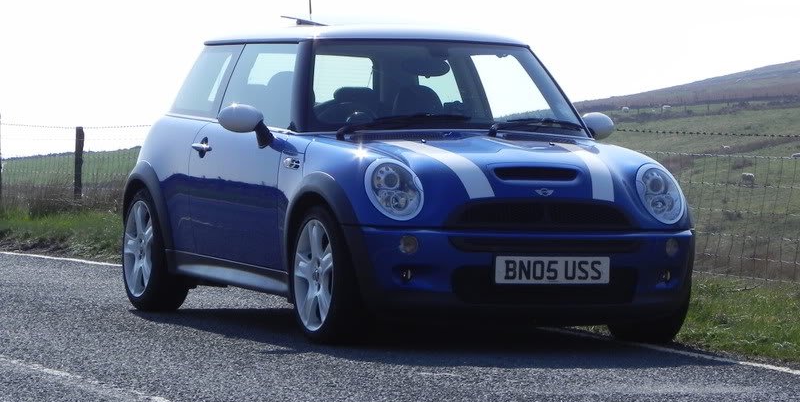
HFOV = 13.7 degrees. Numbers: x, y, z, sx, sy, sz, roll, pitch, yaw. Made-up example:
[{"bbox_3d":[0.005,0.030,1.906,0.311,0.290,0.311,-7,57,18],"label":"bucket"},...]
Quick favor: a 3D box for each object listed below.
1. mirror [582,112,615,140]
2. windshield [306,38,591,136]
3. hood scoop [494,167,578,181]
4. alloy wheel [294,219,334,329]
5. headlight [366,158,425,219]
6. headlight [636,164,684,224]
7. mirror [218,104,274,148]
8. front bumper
[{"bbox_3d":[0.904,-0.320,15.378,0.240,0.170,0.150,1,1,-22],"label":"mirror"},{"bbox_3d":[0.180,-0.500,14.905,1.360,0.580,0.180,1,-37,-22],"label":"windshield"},{"bbox_3d":[0.565,-0.114,13.942,0.395,0.070,0.110,1,-7,-22],"label":"hood scoop"},{"bbox_3d":[-0.273,0.312,14.038,0.200,0.475,0.475,1,1,-22],"label":"alloy wheel"},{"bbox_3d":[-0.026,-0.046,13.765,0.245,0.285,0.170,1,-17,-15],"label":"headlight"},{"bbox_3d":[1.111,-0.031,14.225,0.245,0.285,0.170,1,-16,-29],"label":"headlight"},{"bbox_3d":[-0.677,-0.336,14.739,0.240,0.185,0.155,1,1,-22],"label":"mirror"},{"bbox_3d":[0.567,0.307,13.924,1.650,0.410,0.390,1,1,-22],"label":"front bumper"}]

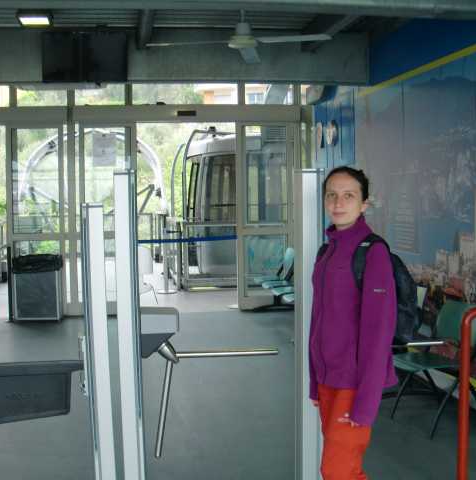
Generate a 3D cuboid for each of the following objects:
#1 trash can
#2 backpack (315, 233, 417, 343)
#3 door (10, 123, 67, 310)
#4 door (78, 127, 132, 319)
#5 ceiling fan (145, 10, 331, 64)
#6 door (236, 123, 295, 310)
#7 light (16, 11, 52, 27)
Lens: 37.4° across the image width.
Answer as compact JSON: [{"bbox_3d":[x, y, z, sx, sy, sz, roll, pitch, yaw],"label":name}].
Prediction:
[{"bbox_3d":[-2.450,0.560,8.586,0.560,0.790,0.400,-2,5,-7],"label":"trash can"},{"bbox_3d":[0.477,0.178,2.530,0.270,0.420,0.300,-5,6,-39],"label":"backpack"},{"bbox_3d":[-2.446,-0.238,8.592,0.710,2.312,0.060,-2,5,-7],"label":"door"},{"bbox_3d":[-1.629,-0.249,8.640,0.710,2.331,0.060,-2,5,-7],"label":"door"},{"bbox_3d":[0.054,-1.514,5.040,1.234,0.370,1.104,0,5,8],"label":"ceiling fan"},{"bbox_3d":[0.338,-0.294,8.799,0.740,2.343,0.060,-2,5,-7],"label":"door"},{"bbox_3d":[-1.700,-1.846,5.870,0.290,0.090,0.340,-2,5,-7],"label":"light"}]

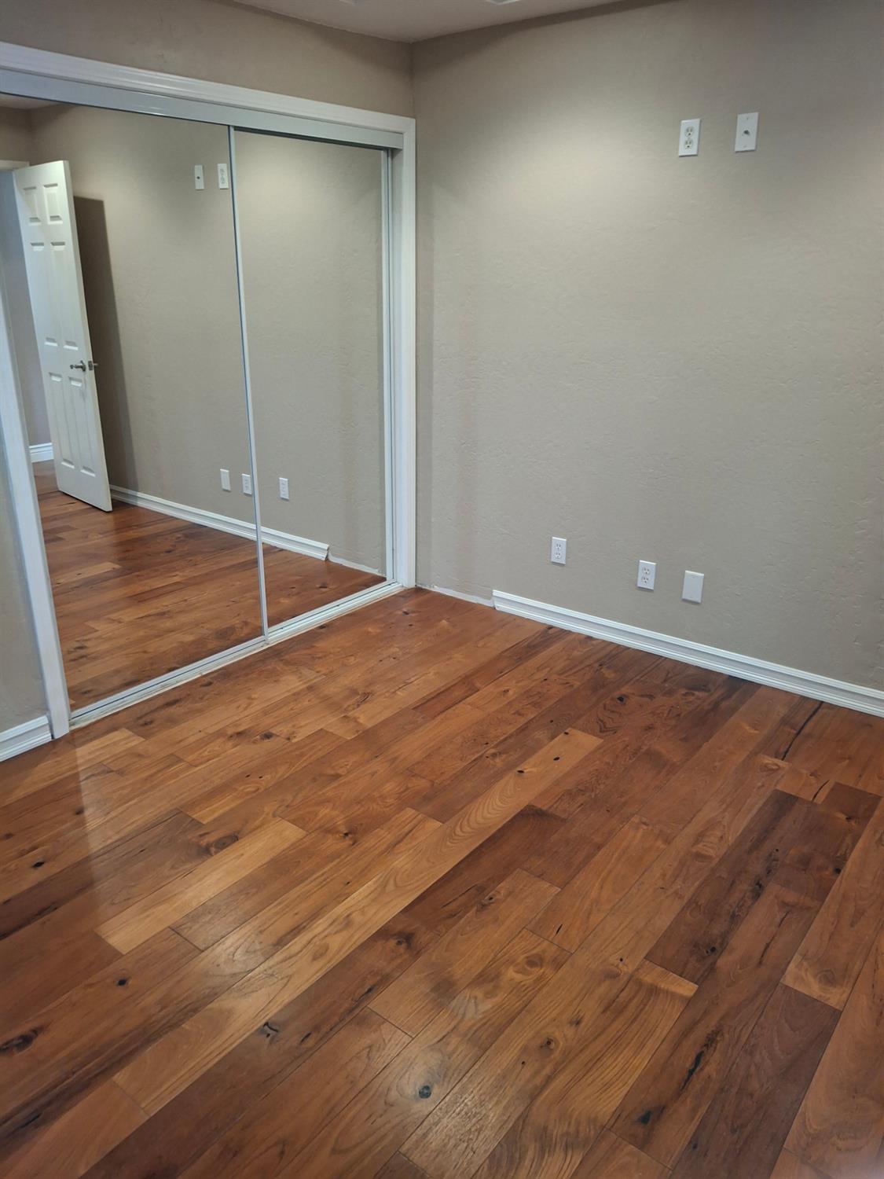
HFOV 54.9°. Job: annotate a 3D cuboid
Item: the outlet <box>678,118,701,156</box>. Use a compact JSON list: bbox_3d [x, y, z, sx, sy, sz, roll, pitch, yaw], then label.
[{"bbox_3d":[0.865,-1.576,2.972,0.070,0.114,0.009,16,26,35],"label":"outlet"}]

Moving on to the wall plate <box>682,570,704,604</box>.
[{"bbox_3d":[1.016,-0.011,3.438,0.074,0.119,0.009,16,26,35],"label":"wall plate"}]

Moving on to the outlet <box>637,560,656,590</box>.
[{"bbox_3d":[0.856,-0.059,3.555,0.071,0.115,0.009,16,26,35],"label":"outlet"}]

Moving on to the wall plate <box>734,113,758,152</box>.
[{"bbox_3d":[1.023,-1.532,2.854,0.070,0.114,0.012,16,26,35],"label":"wall plate"}]

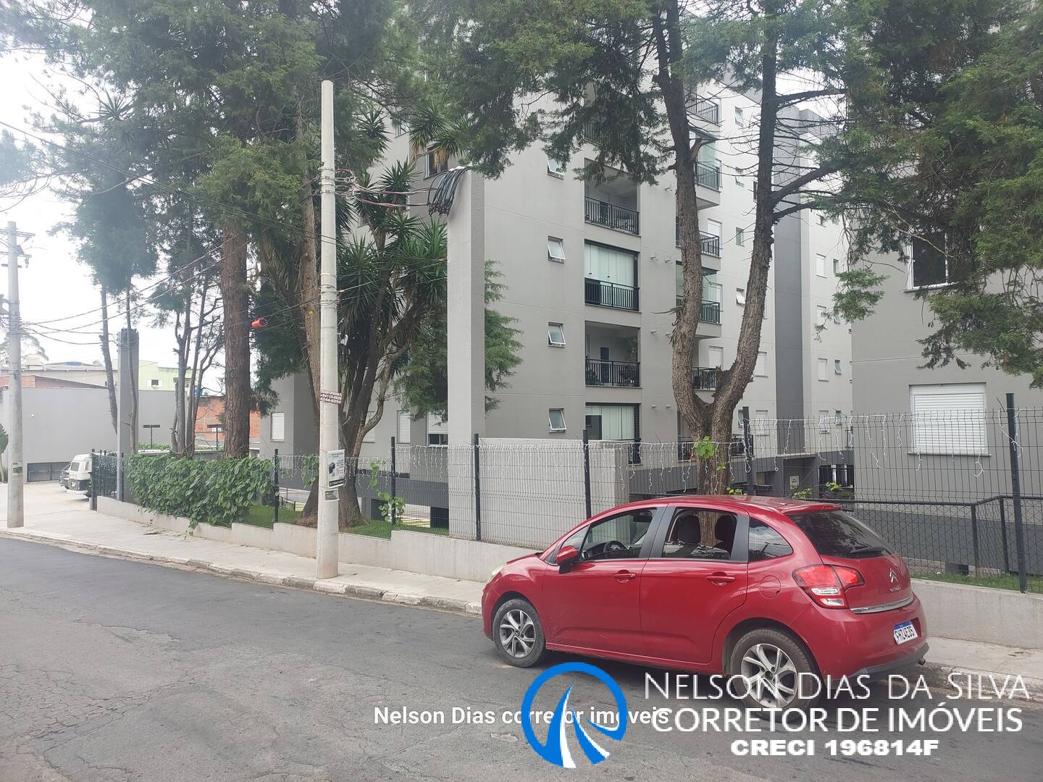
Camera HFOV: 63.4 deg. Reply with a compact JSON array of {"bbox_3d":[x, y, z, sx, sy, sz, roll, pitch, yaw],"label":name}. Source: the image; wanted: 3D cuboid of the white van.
[{"bbox_3d":[-19.034,4.011,40.100,1.720,2.000,4.400,-2,-2,41],"label":"white van"}]

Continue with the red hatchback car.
[{"bbox_3d":[1.344,1.695,7.339,1.750,1.520,3.930,8,-11,-44],"label":"red hatchback car"}]

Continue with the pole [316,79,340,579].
[{"bbox_3d":[-2.987,-1.004,13.036,0.330,7.714,0.330,0,-2,-13],"label":"pole"}]

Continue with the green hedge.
[{"bbox_3d":[-8.825,2.547,22.353,0.800,1.660,9.700,1,-2,-40],"label":"green hedge"}]

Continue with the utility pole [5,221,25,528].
[{"bbox_3d":[-15.783,-0.539,26.230,0.480,9.498,0.480,1,-2,-31],"label":"utility pole"}]

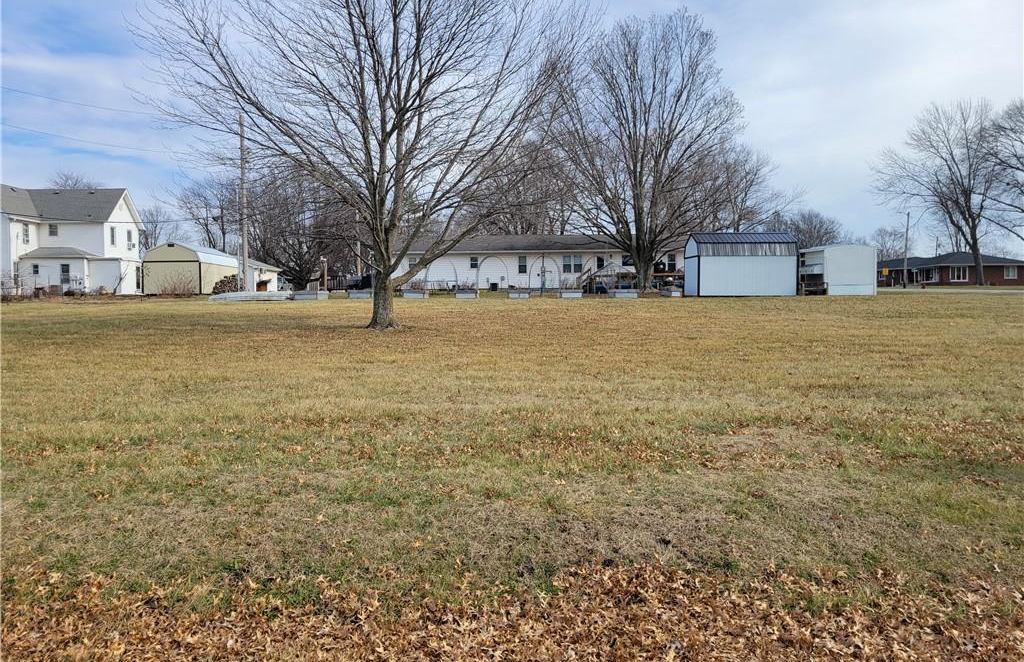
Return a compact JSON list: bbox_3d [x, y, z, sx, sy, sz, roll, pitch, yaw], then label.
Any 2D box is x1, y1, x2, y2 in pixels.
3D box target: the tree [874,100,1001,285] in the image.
[{"bbox_3d":[43.933,-14.107,79.416,12.621,19.334,12.621,0,3,0],"label":"tree"}]

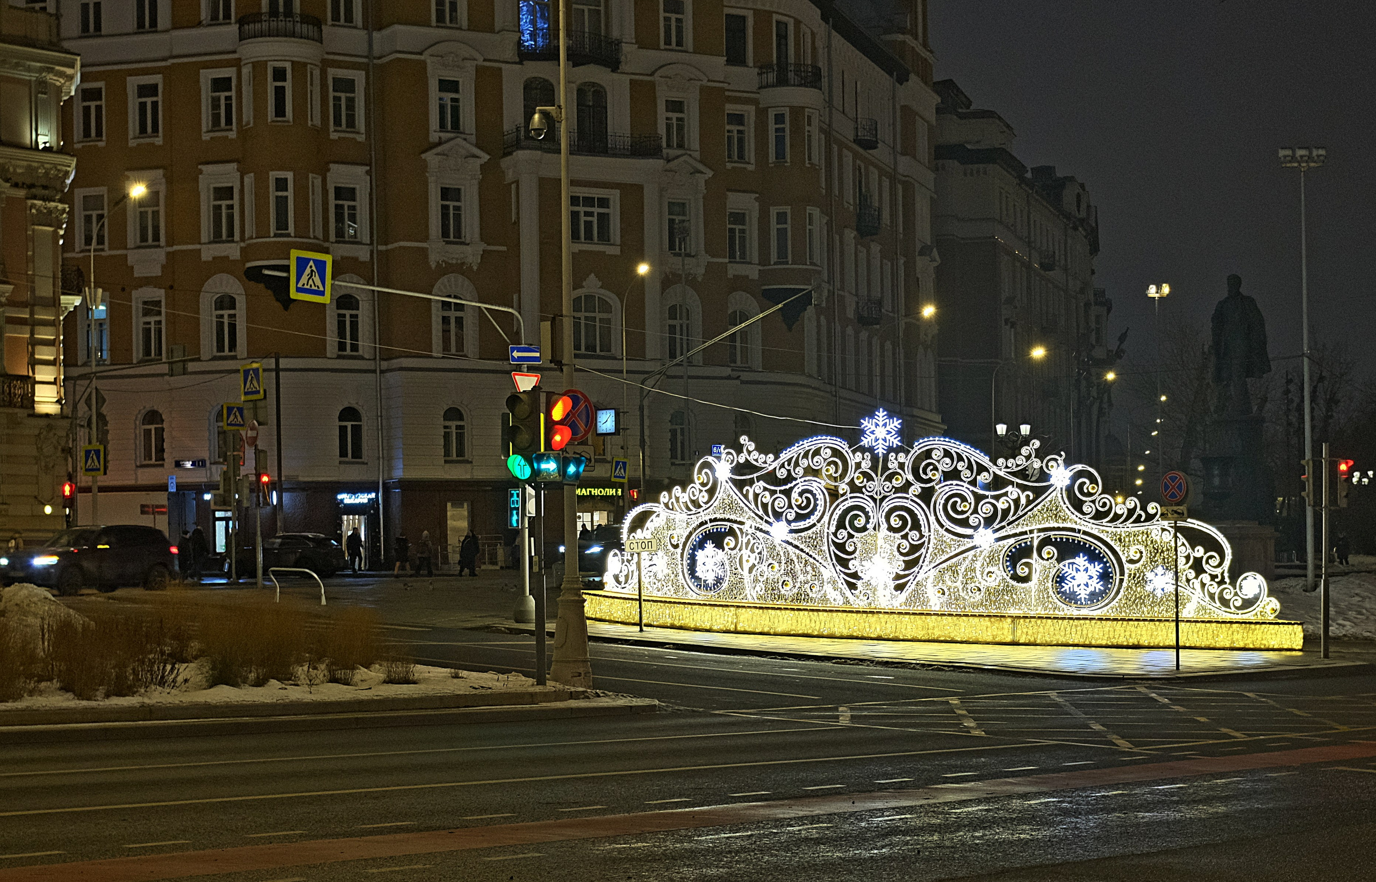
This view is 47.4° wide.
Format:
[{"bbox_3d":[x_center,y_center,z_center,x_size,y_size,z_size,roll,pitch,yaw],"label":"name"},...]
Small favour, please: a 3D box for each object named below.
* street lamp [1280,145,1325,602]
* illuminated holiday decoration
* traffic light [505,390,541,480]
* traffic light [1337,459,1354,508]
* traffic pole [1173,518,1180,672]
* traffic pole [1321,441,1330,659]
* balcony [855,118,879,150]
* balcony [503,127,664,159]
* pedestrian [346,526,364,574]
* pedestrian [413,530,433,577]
[{"bbox_3d":[16.102,-1.897,41.000,1.200,11.650,0.500,-1,-2,6],"label":"street lamp"},{"bbox_3d":[4.459,1.485,28.700,12.500,3.850,2.000,-1,-3,17],"label":"illuminated holiday decoration"},{"bbox_3d":[-1.648,-0.059,15.600,0.260,0.890,0.260,-2,-2,35],"label":"traffic light"},{"bbox_3d":[9.347,0.604,22.300,0.200,0.690,0.190,-3,-2,44],"label":"traffic light"},{"bbox_3d":[6.024,1.899,19.300,0.070,1.950,0.070,-1,-2,0],"label":"traffic pole"},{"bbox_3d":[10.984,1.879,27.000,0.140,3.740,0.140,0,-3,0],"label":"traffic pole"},{"bbox_3d":[7.801,-13.406,68.500,0.650,1.150,1.400,-2,-2,28],"label":"balcony"},{"bbox_3d":[-3.973,-11.185,58.800,5.700,0.920,1.100,0,-2,-18],"label":"balcony"},{"bbox_3d":[-12.739,4.195,60.000,0.600,1.760,0.500,0,-3,-8],"label":"pedestrian"},{"bbox_3d":[-9.808,4.183,58.000,0.650,1.710,0.500,0,-3,-10],"label":"pedestrian"}]

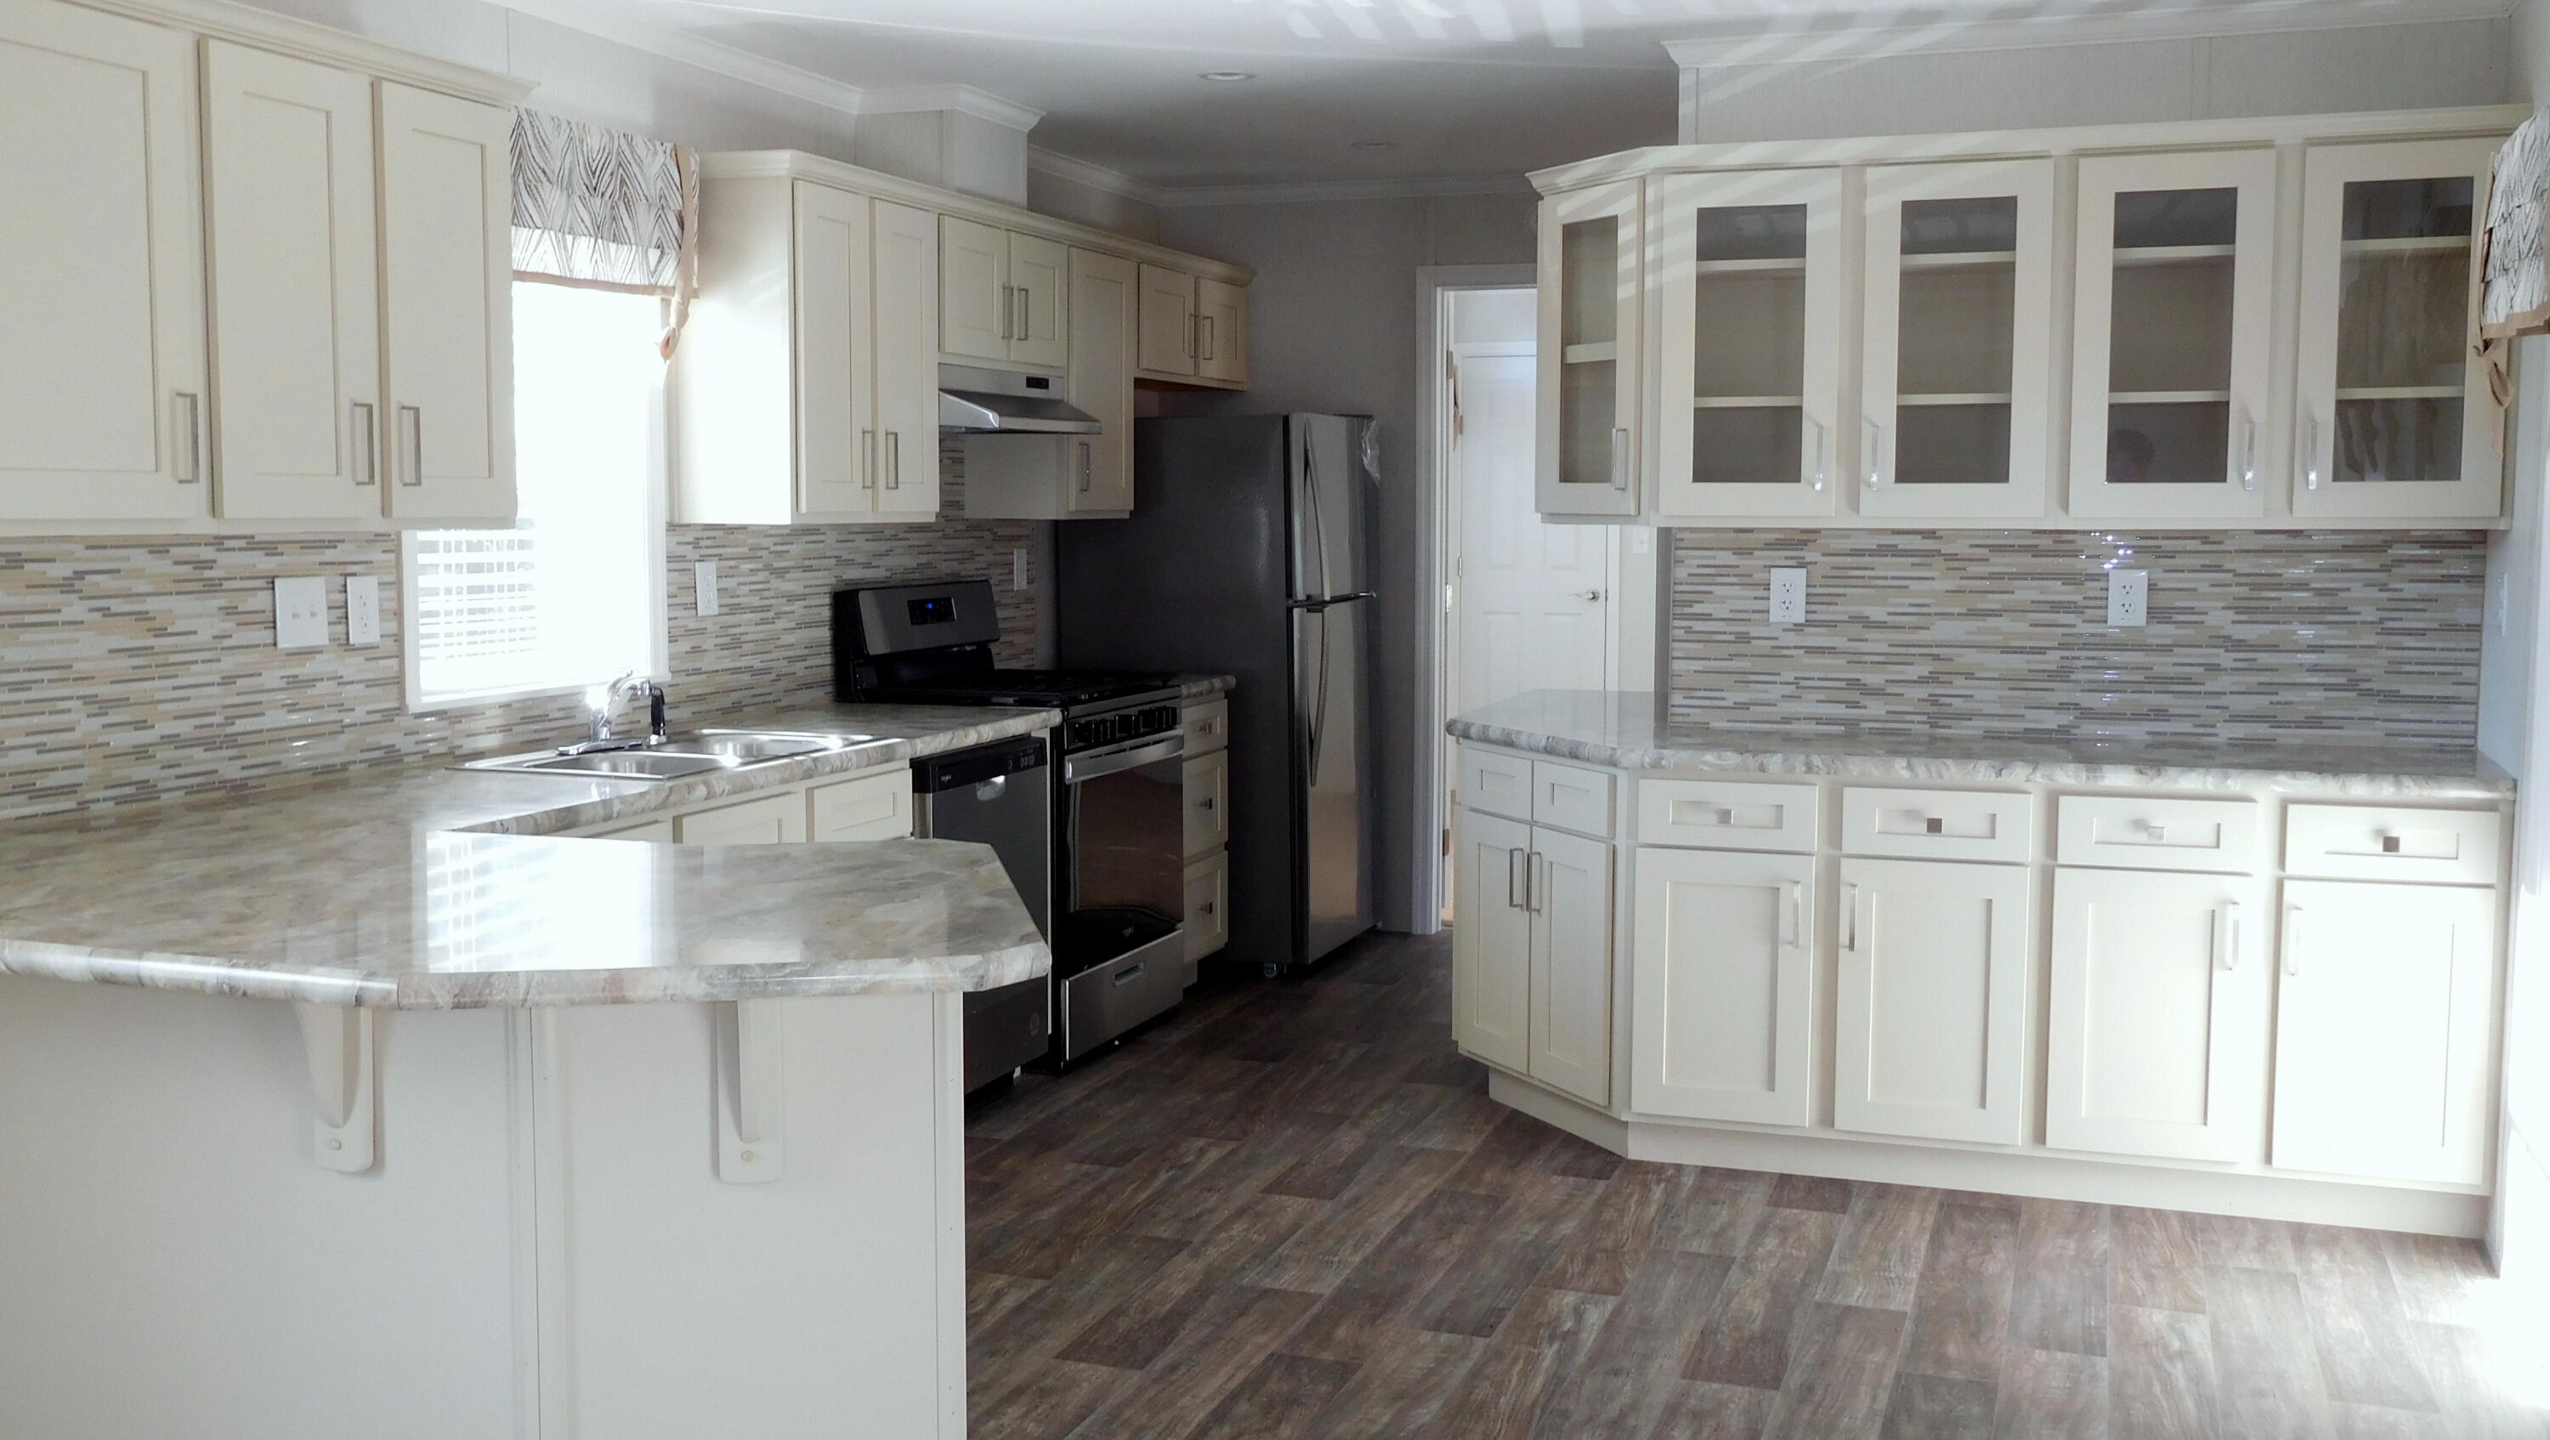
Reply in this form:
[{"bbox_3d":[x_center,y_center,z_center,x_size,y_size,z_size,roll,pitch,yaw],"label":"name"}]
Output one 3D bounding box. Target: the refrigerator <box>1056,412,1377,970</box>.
[{"bbox_3d":[-0.156,-0.096,7.401,0.835,1.685,0.710,2,5,20],"label":"refrigerator"}]

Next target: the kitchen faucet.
[{"bbox_3d":[-1.350,-0.020,4.945,0.170,0.153,0.180,2,6,20],"label":"kitchen faucet"}]

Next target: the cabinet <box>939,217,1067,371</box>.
[{"bbox_3d":[-0.859,-1.111,6.264,0.338,0.363,0.758,2,6,20],"label":"cabinet"}]

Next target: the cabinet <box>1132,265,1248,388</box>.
[{"bbox_3d":[-0.409,-1.226,7.425,0.330,0.330,0.995,2,5,20],"label":"cabinet"}]

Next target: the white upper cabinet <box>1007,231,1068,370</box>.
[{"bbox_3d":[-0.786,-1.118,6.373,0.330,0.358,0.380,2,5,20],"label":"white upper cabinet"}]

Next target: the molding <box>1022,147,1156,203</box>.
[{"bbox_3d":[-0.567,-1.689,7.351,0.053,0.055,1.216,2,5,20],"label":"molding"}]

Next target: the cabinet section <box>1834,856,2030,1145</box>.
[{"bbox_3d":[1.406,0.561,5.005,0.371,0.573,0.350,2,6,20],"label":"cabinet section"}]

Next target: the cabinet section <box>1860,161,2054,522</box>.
[{"bbox_3d":[1.483,-0.812,5.107,0.387,0.738,0.344,2,6,20],"label":"cabinet section"}]

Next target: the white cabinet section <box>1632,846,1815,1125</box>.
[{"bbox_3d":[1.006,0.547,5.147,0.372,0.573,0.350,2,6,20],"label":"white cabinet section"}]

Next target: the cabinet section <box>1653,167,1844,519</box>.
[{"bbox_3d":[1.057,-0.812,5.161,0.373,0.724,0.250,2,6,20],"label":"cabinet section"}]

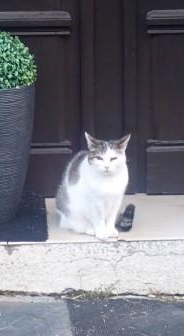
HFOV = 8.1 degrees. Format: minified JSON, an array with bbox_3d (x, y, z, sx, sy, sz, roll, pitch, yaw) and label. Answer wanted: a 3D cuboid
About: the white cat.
[{"bbox_3d":[-0.007,0.037,4.171,0.190,0.332,0.290,-6,14,-26],"label":"white cat"}]

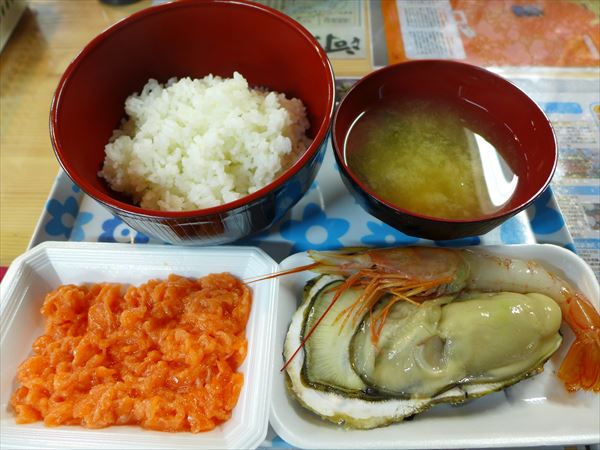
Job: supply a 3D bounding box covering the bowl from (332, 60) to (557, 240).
[{"bbox_3d":[0.080,-0.035,0.254,0.116,0.064,0.116,-2,59,4],"label":"bowl"}]

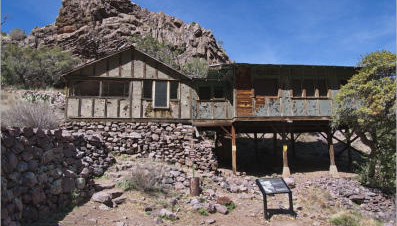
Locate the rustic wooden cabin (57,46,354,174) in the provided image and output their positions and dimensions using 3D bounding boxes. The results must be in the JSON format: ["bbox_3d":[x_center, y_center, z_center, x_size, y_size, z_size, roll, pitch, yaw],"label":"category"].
[{"bbox_3d":[0.851,0.365,16.885,15.549,6.563,6.500,0,-9,-6],"label":"rustic wooden cabin"}]

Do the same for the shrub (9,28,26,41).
[{"bbox_3d":[-26.299,-11.406,40.000,2.600,1.700,2.400,1,-6,0],"label":"shrub"}]

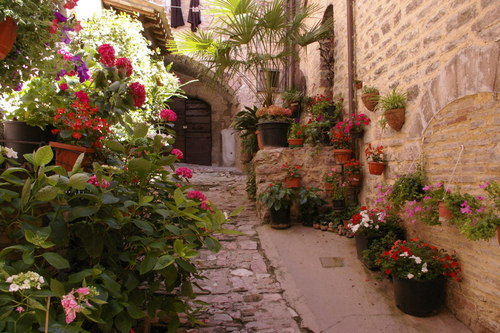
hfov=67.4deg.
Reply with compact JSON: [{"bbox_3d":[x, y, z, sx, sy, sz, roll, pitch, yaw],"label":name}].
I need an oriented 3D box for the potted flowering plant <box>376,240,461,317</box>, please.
[{"bbox_3d":[1.364,0.888,3.000,0.600,0.570,0.640,0,-2,-5],"label":"potted flowering plant"}]

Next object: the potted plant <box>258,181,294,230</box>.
[{"bbox_3d":[0.360,0.530,5.100,0.480,0.610,0.460,0,-2,0],"label":"potted plant"}]

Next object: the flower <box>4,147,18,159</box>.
[{"bbox_3d":[-1.145,-0.067,1.800,0.068,0.058,0.060,1,-2,-17],"label":"flower"}]

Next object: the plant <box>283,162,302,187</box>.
[{"bbox_3d":[0.567,0.120,5.000,0.260,0.335,0.250,0,-3,0],"label":"plant"}]

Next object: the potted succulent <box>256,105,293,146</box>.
[{"bbox_3d":[0.338,-0.591,5.400,0.530,0.600,0.530,0,-3,0],"label":"potted succulent"}]

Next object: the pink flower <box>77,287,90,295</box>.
[{"bbox_3d":[-0.657,0.490,1.480,0.055,0.032,0.045,1,-2,-17],"label":"pink flower"}]

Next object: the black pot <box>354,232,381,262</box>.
[{"bbox_3d":[1.321,0.869,3.900,0.440,0.320,0.440,0,-3,0],"label":"black pot"}]

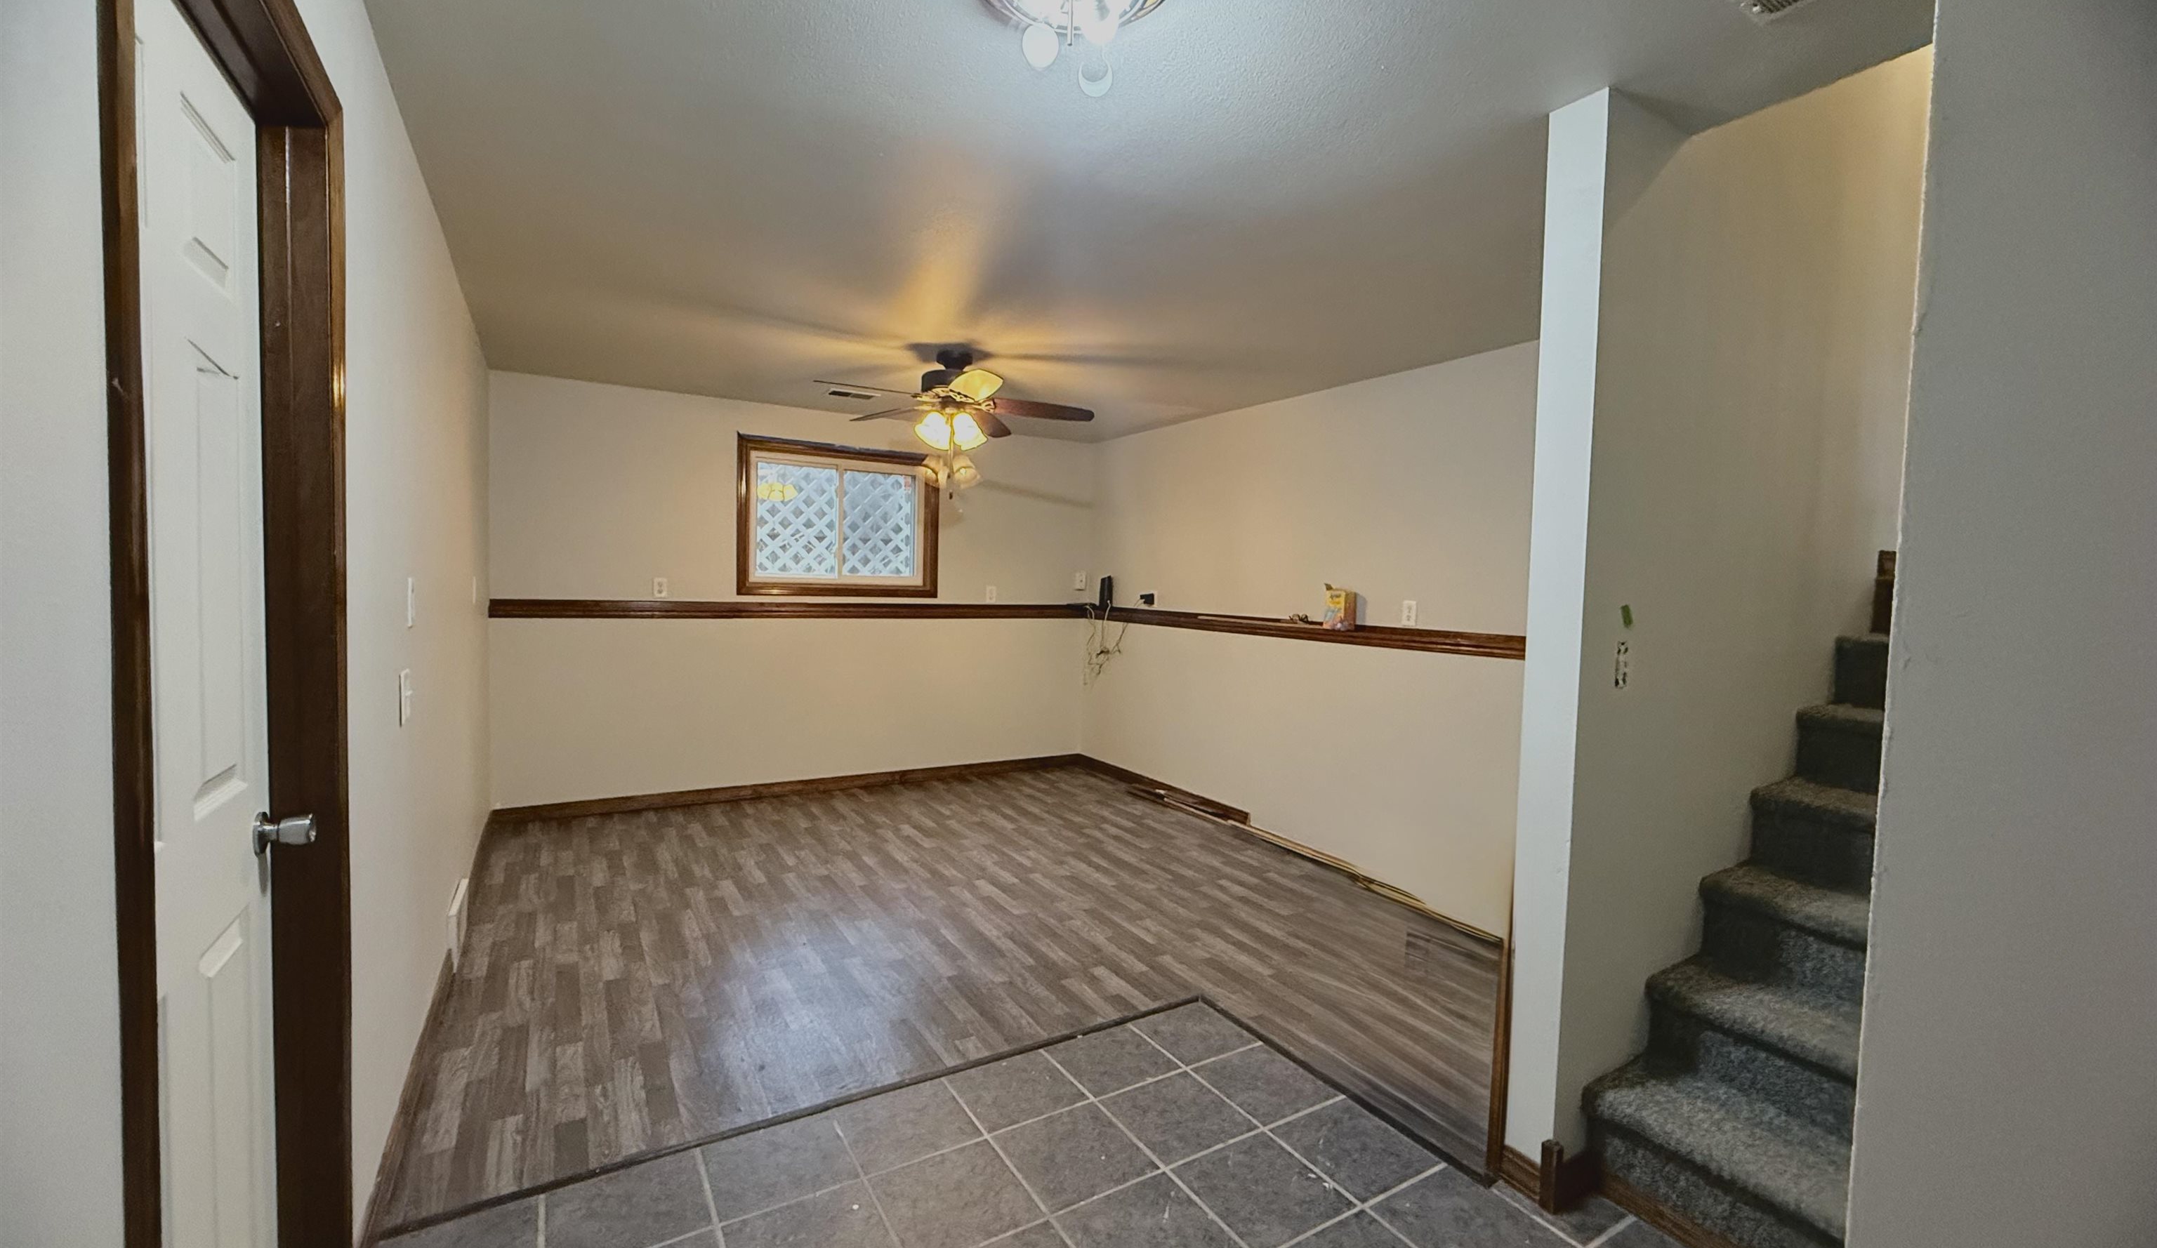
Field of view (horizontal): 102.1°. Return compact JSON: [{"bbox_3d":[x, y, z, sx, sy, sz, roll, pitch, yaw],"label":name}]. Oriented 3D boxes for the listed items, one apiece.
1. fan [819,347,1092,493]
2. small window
[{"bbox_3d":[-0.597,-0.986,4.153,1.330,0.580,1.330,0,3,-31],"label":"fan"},{"bbox_3d":[-1.566,-0.686,5.834,1.345,1.005,0.100,0,3,-31],"label":"small window"}]

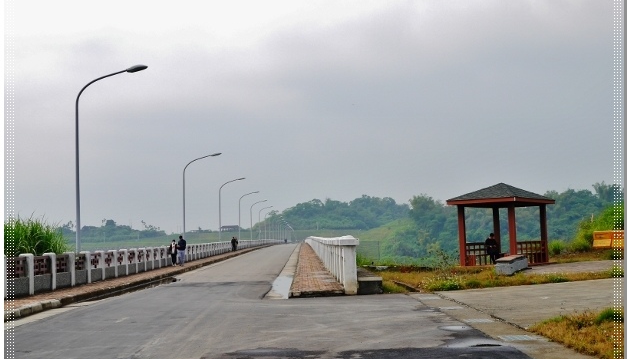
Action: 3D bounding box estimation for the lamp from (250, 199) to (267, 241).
[{"bbox_3d":[-9.294,7.222,157.058,2.650,7.743,0.320,-1,-3,-1],"label":"lamp"}]

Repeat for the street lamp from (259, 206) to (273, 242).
[{"bbox_3d":[-9.758,9.174,188.759,2.650,7.777,0.320,-1,-3,-1],"label":"street lamp"}]

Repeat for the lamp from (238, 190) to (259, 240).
[{"bbox_3d":[-8.783,5.368,126.258,2.650,7.751,0.320,-1,-3,-1],"label":"lamp"}]

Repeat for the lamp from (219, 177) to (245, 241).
[{"bbox_3d":[-8.311,3.564,95.257,2.650,7.723,0.320,-1,-3,-1],"label":"lamp"}]

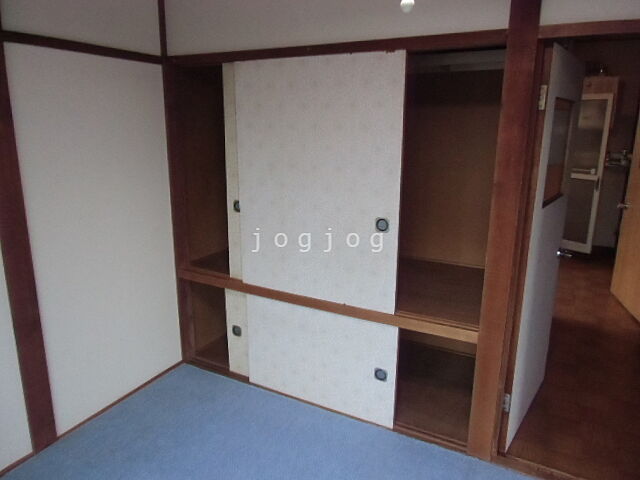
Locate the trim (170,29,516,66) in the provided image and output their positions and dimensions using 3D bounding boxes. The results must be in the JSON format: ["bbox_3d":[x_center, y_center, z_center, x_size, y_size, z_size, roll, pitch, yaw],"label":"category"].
[{"bbox_3d":[-0.061,-0.852,2.016,1.708,0.054,0.050,8,15,27],"label":"trim"}]

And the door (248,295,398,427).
[{"bbox_3d":[-0.015,0.609,2.319,0.870,0.544,0.030,8,15,27],"label":"door"}]

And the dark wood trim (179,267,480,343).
[{"bbox_3d":[-0.063,0.303,2.304,1.708,0.057,0.080,8,15,27],"label":"dark wood trim"}]

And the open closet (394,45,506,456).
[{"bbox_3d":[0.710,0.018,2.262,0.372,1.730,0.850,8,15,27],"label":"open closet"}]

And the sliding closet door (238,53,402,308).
[{"bbox_3d":[-0.028,-0.270,2.145,0.869,1.151,0.035,7,15,26],"label":"sliding closet door"}]

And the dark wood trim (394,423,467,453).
[{"bbox_3d":[0.520,0.930,2.112,0.370,0.030,0.055,8,15,27],"label":"dark wood trim"}]

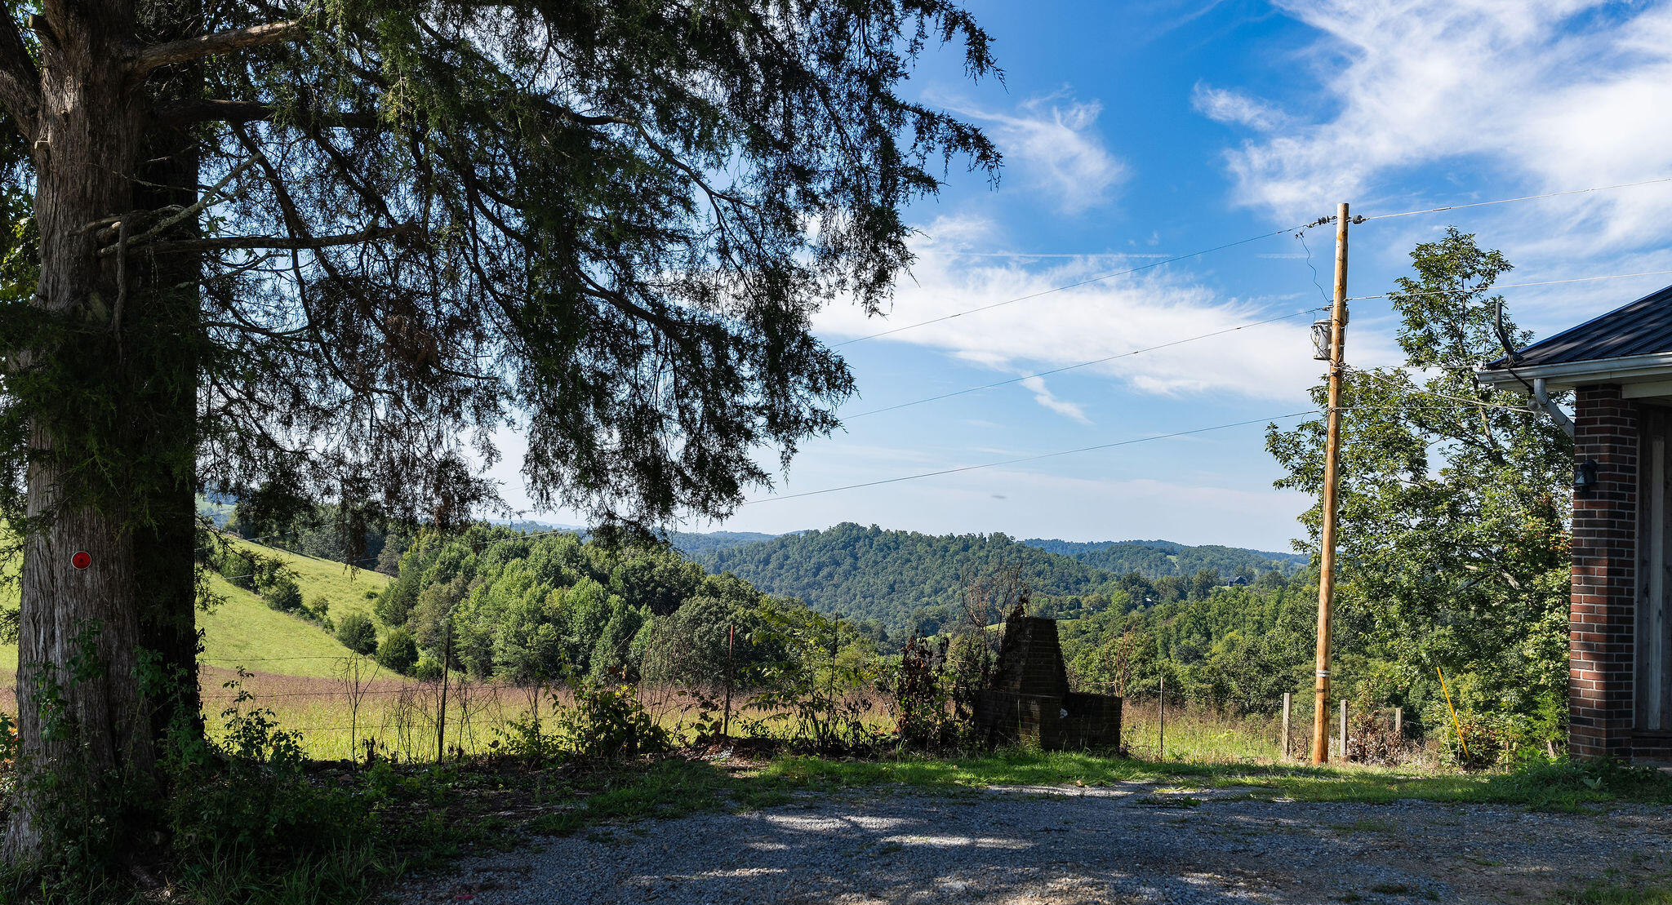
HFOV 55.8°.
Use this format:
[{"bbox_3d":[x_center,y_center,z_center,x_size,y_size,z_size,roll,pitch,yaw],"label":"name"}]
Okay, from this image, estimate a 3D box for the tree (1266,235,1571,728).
[{"bbox_3d":[11.604,0.757,31.000,6.309,10.237,6.300,3,-4,0],"label":"tree"}]

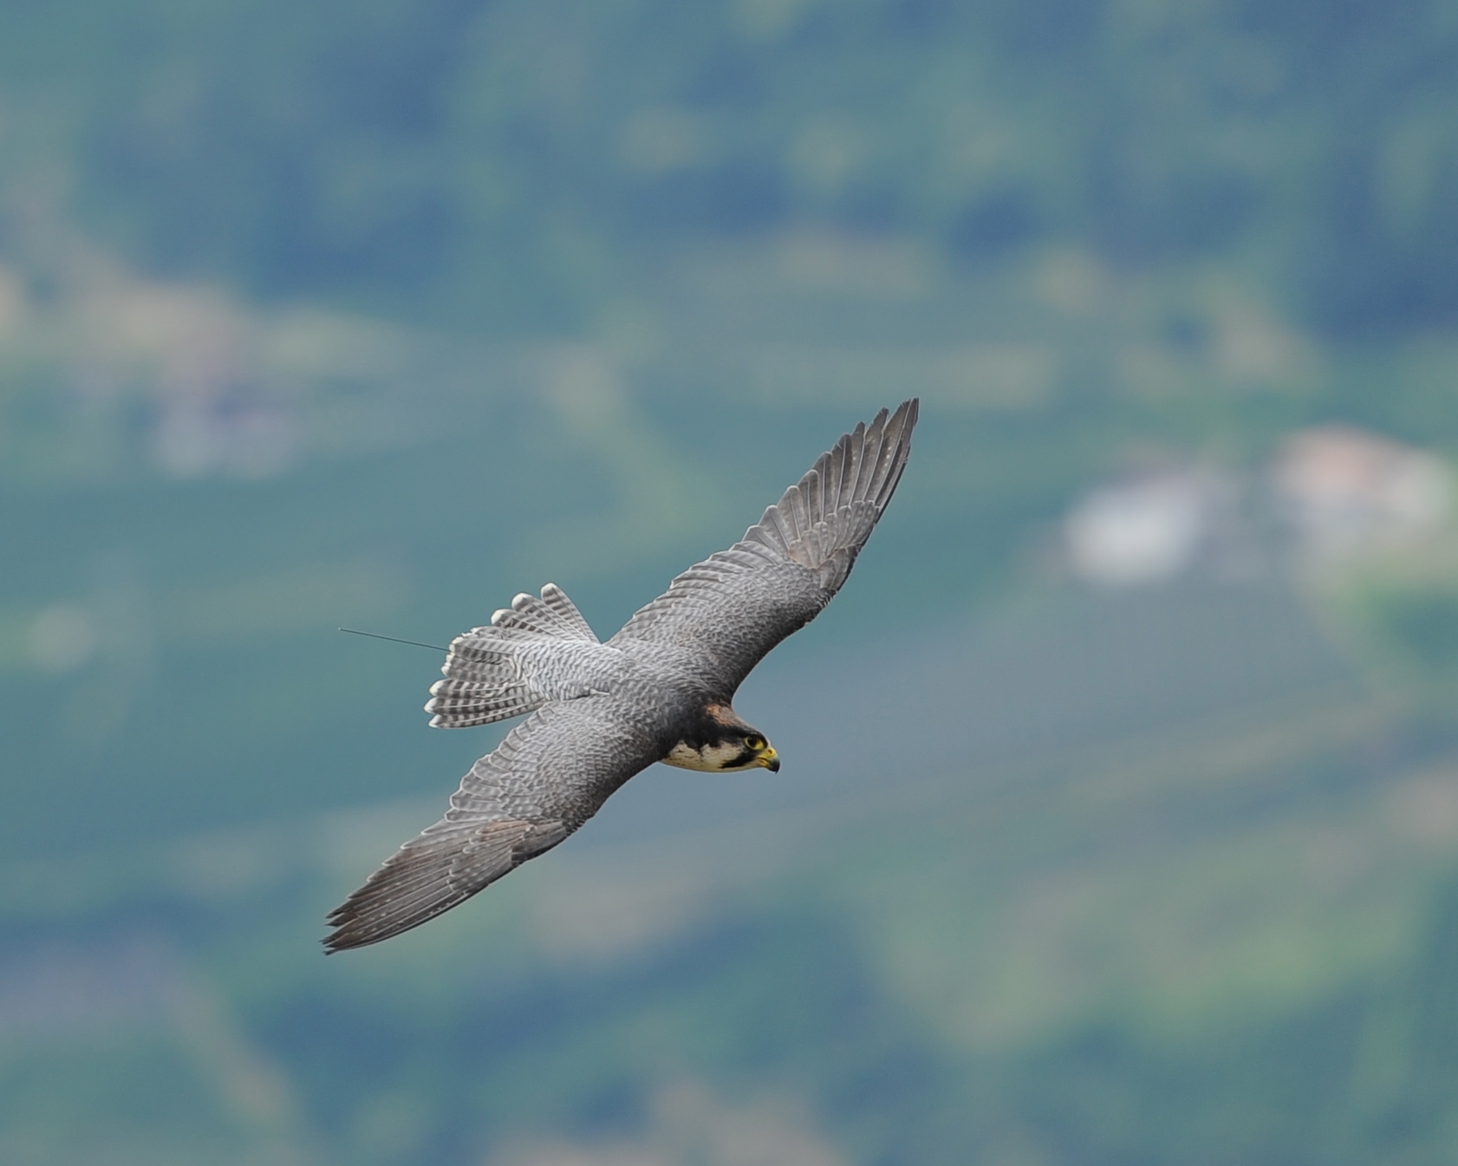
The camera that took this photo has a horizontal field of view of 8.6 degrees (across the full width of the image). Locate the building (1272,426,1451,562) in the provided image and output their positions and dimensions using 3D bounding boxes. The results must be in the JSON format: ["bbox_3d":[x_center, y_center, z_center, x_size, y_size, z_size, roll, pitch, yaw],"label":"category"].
[{"bbox_3d":[58.511,-8.302,900.000,14.000,8.500,11.000,-5,18,-17],"label":"building"}]

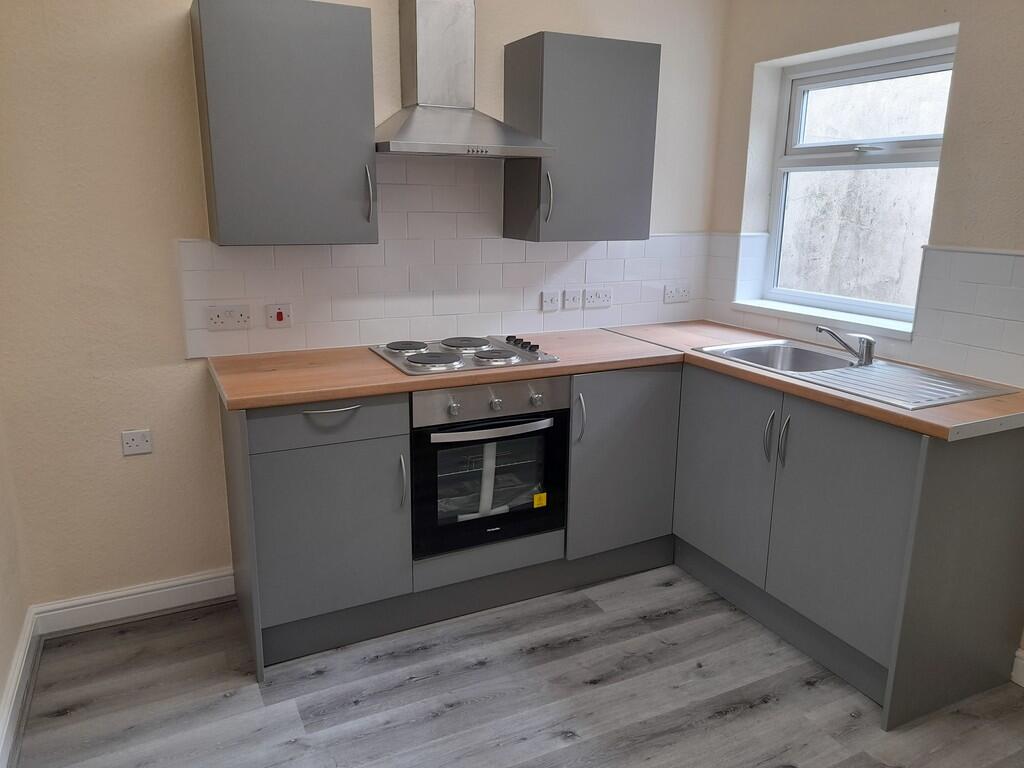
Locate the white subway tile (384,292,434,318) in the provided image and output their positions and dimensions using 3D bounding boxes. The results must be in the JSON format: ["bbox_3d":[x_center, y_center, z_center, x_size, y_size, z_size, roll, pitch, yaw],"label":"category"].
[{"bbox_3d":[-0.404,-0.313,2.901,0.200,0.099,0.010,-6,15,-26],"label":"white subway tile"}]

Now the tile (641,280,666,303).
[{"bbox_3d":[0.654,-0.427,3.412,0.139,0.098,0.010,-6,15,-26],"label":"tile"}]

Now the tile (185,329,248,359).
[{"bbox_3d":[-1.044,-0.147,2.626,0.202,0.100,0.010,-6,15,-25],"label":"tile"}]

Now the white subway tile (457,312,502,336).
[{"bbox_3d":[-0.133,-0.245,3.065,0.200,0.100,0.010,-6,15,-26],"label":"white subway tile"}]

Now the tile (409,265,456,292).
[{"bbox_3d":[-0.308,-0.419,2.918,0.200,0.100,0.010,-6,16,-26],"label":"tile"}]

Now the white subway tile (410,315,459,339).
[{"bbox_3d":[-0.313,-0.227,2.967,0.200,0.098,0.010,-6,15,-26],"label":"white subway tile"}]

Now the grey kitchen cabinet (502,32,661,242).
[{"bbox_3d":[0.265,-0.938,2.904,0.505,0.721,0.317,-6,15,-26],"label":"grey kitchen cabinet"}]

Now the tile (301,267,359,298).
[{"bbox_3d":[-0.671,-0.381,2.741,0.200,0.100,0.010,-6,16,-26],"label":"tile"}]

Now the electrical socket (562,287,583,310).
[{"bbox_3d":[0.264,-0.366,3.222,0.086,0.086,0.012,-6,15,-25],"label":"electrical socket"}]

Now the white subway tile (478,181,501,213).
[{"bbox_3d":[-0.035,-0.742,2.984,0.200,0.099,0.010,-6,15,-26],"label":"white subway tile"}]

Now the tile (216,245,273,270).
[{"bbox_3d":[-0.936,-0.449,2.587,0.200,0.100,0.010,-6,16,-26],"label":"tile"}]

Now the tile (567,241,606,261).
[{"bbox_3d":[0.328,-0.587,3.210,0.200,0.099,0.010,-6,15,-26],"label":"tile"}]

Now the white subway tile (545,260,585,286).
[{"bbox_3d":[0.232,-0.480,3.189,0.200,0.100,0.010,-6,15,-25],"label":"white subway tile"}]

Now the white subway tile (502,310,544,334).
[{"bbox_3d":[0.048,-0.264,3.146,0.200,0.099,0.010,-6,15,-26],"label":"white subway tile"}]

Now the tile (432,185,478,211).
[{"bbox_3d":[-0.219,-0.724,2.900,0.200,0.100,0.010,-6,15,-26],"label":"tile"}]

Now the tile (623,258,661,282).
[{"bbox_3d":[0.593,-0.517,3.363,0.200,0.099,0.010,-6,15,-26],"label":"tile"}]

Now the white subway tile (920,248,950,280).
[{"bbox_3d":[1.449,-0.405,2.516,0.010,0.098,0.100,-6,15,-26],"label":"white subway tile"}]

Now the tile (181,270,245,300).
[{"bbox_3d":[-1.038,-0.343,2.587,0.200,0.100,0.009,-6,17,-25],"label":"tile"}]

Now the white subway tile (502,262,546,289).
[{"bbox_3d":[0.051,-0.461,3.103,0.200,0.100,0.010,-6,15,-25],"label":"white subway tile"}]

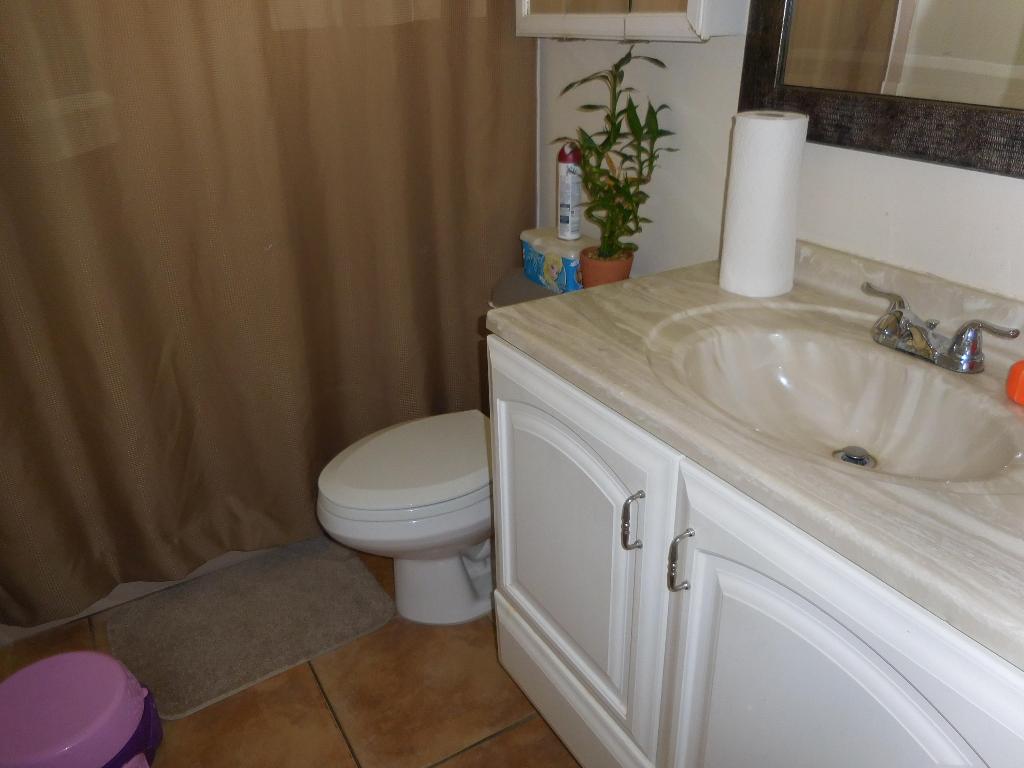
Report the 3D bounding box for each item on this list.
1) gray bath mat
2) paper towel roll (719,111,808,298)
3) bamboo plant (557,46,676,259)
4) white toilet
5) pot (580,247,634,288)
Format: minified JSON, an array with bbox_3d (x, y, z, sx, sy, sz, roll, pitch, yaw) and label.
[{"bbox_3d":[-0.605,0.543,1.771,0.565,0.016,0.385,-18,31,-29],"label":"gray bath mat"},{"bbox_3d":[0.414,-0.295,1.217,0.118,0.277,0.118,-2,26,1],"label":"paper towel roll"},{"bbox_3d":[0.208,-0.452,1.482,0.210,0.409,0.210,-1,27,1],"label":"bamboo plant"},{"bbox_3d":[-0.062,0.171,1.704,0.755,0.710,0.460,-17,31,-27],"label":"white toilet"},{"bbox_3d":[0.206,-0.231,1.606,0.113,0.100,0.113,-1,27,1],"label":"pot"}]

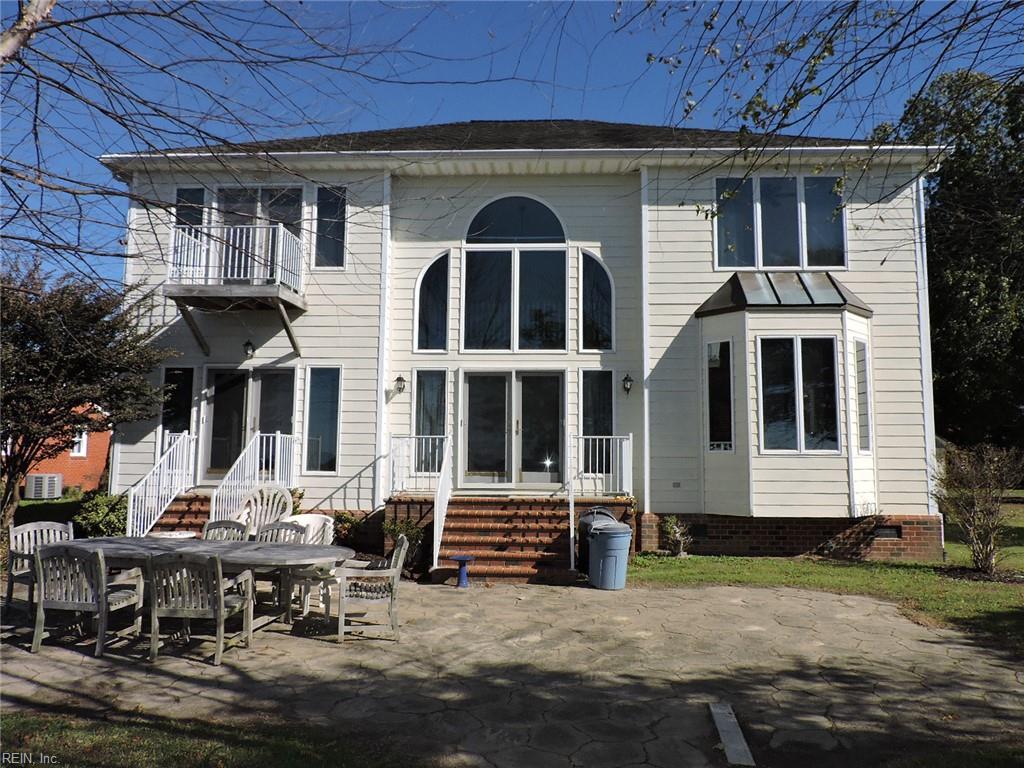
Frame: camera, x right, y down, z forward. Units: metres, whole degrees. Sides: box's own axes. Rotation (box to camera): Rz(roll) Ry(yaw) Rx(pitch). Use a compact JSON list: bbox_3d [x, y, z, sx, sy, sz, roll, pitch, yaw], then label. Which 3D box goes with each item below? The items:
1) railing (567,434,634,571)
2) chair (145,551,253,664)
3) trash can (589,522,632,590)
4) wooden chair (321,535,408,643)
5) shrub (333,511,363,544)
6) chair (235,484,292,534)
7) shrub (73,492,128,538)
[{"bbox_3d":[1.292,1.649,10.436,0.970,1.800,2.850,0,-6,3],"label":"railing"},{"bbox_3d":[-2.486,1.749,5.801,0.590,0.880,0.600,0,-6,6],"label":"chair"},{"bbox_3d":[1.260,2.166,9.099,0.520,0.820,0.540,-1,-6,10],"label":"trash can"},{"bbox_3d":[-1.211,1.790,6.345,0.640,0.880,0.600,2,-6,-9],"label":"wooden chair"},{"bbox_3d":[-2.626,2.343,11.200,0.600,0.720,0.550,0,-6,0],"label":"shrub"},{"bbox_3d":[-2.863,1.683,8.102,0.600,1.000,0.620,-3,-7,32],"label":"chair"},{"bbox_3d":[-6.071,2.093,10.500,0.880,1.000,0.850,0,-6,0],"label":"shrub"}]

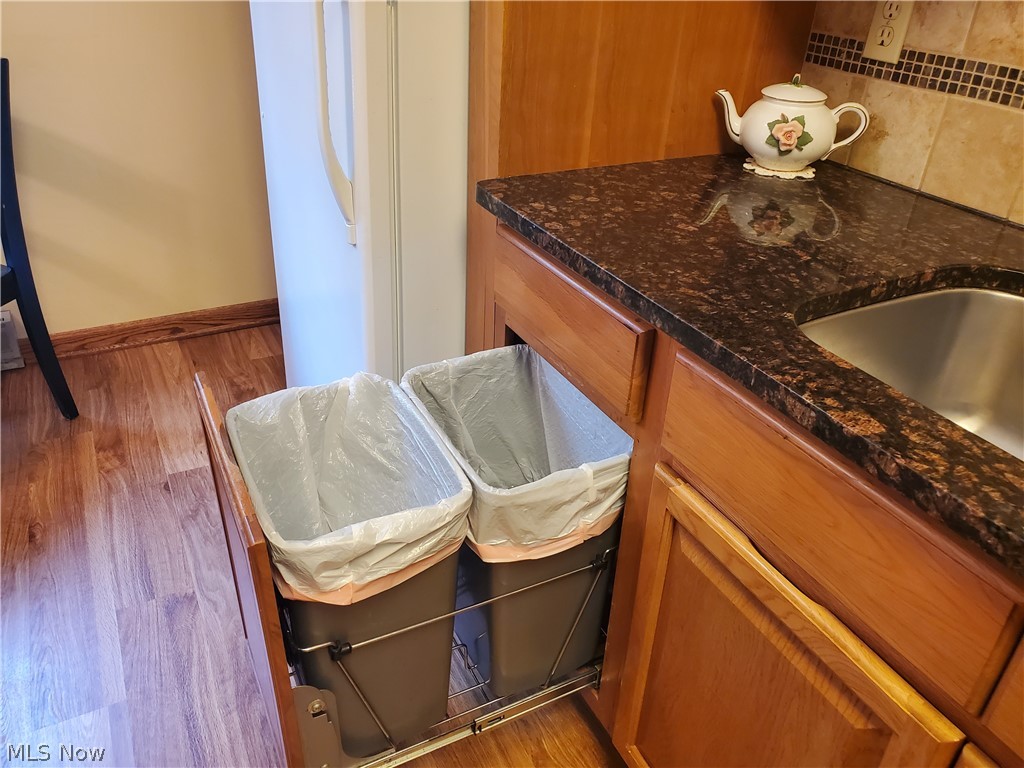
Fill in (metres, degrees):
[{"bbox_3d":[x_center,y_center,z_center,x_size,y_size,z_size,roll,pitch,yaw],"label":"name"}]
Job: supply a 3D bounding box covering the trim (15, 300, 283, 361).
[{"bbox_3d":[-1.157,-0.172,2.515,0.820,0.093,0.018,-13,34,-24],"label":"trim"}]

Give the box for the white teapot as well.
[{"bbox_3d":[0.461,-0.433,1.273,0.240,0.140,0.165,6,31,5],"label":"white teapot"}]

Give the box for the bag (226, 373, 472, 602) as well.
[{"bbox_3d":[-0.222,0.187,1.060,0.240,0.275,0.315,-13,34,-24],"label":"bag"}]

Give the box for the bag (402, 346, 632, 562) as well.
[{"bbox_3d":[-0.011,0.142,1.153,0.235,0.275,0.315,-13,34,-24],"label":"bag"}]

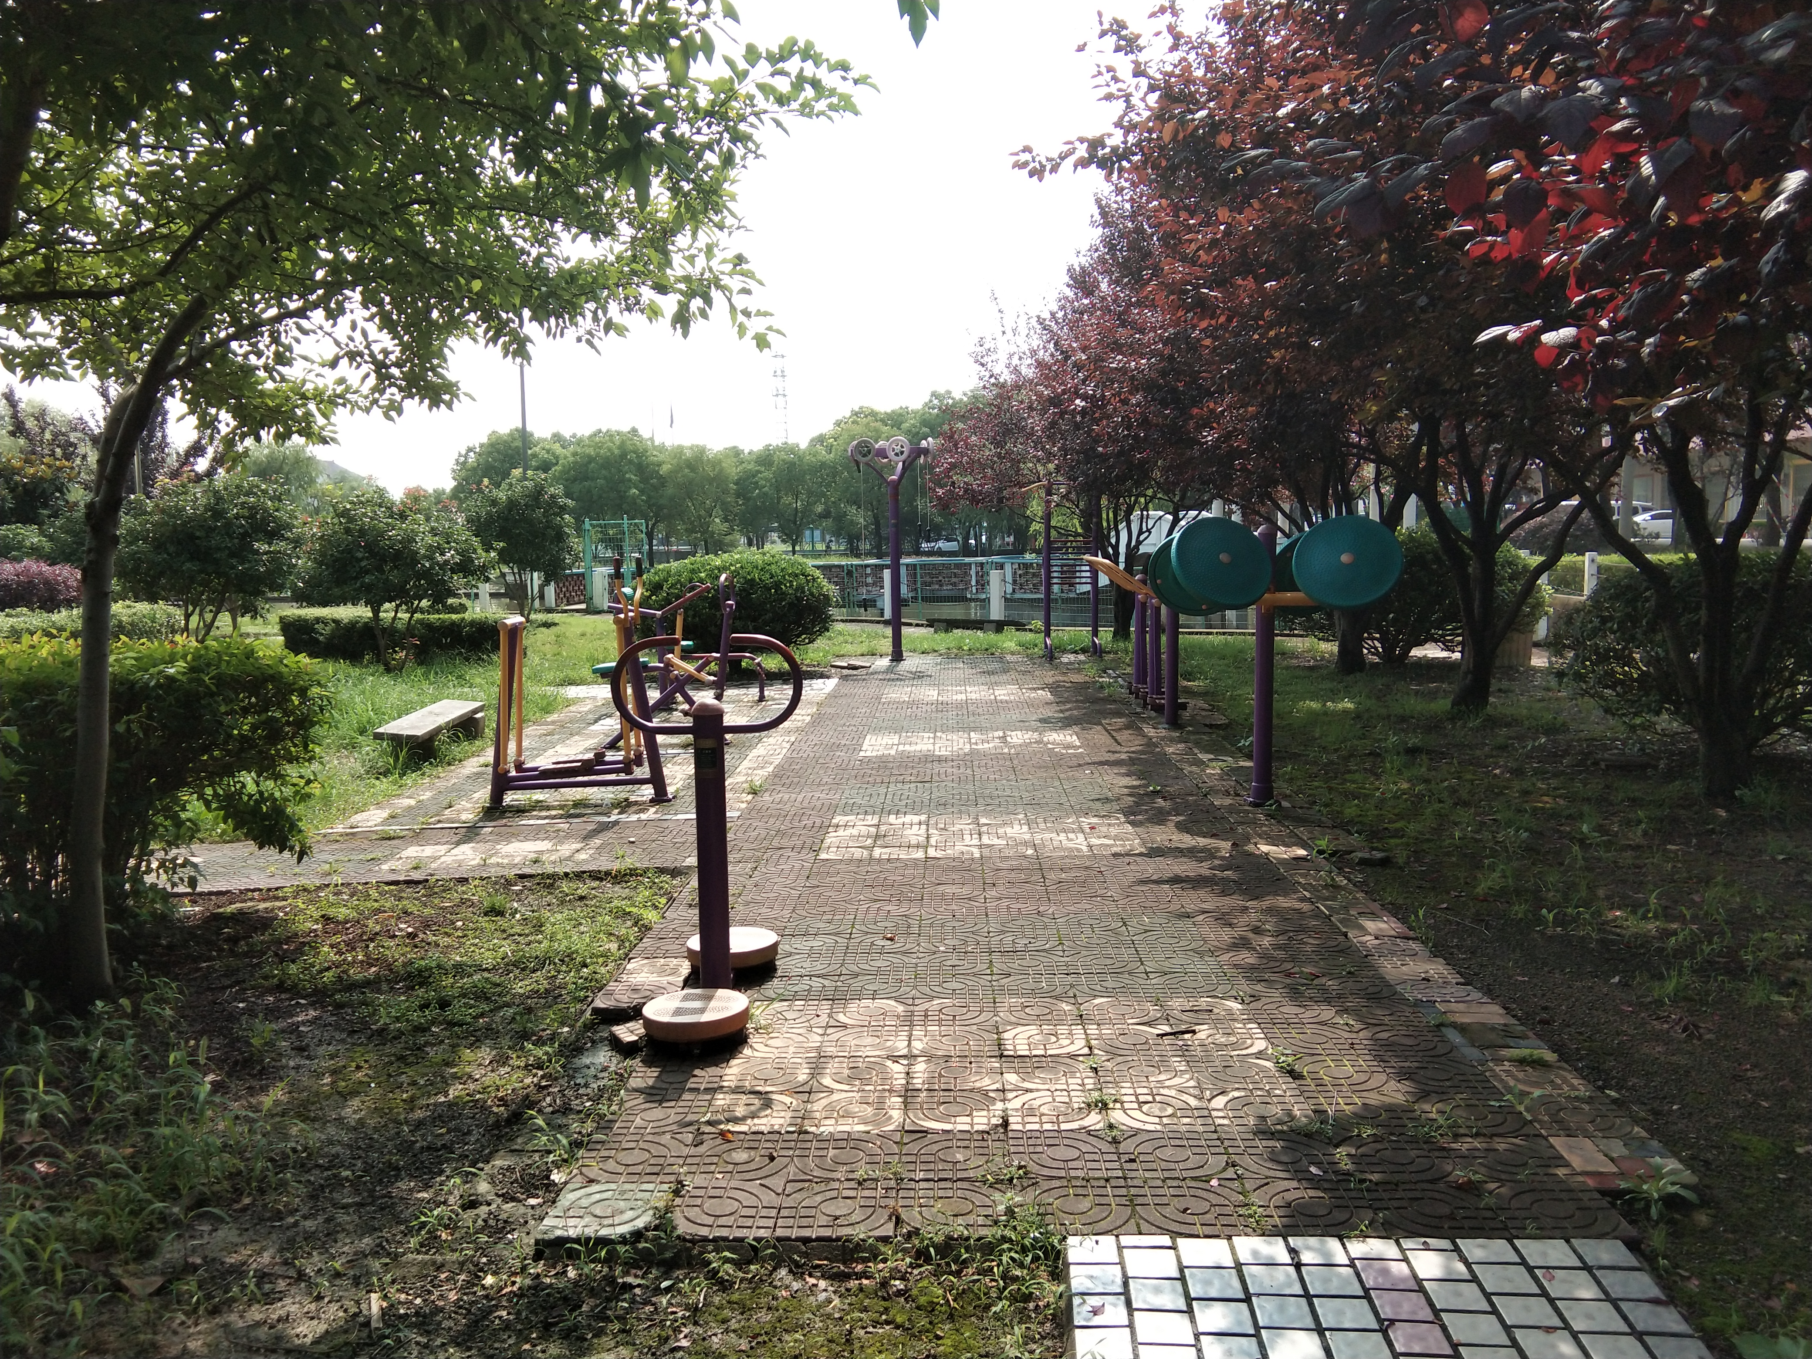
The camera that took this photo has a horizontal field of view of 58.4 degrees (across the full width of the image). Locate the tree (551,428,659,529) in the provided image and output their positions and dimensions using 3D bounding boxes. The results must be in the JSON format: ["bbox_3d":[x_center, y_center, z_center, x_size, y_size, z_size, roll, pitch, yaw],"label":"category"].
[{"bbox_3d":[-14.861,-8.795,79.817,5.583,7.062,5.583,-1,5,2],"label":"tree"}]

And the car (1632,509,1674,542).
[{"bbox_3d":[30.660,-6.218,66.000,4.450,1.470,1.800,0,5,7],"label":"car"}]

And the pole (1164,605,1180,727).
[{"bbox_3d":[1.942,-0.161,11.844,0.100,1.000,0.100,-1,5,2],"label":"pole"}]

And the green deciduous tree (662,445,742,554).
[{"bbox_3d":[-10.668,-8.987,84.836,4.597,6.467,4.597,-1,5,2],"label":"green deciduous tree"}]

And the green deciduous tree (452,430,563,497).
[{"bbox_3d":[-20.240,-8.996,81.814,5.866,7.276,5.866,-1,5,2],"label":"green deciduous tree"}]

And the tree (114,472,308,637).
[{"bbox_3d":[-9.738,-1.622,22.518,2.605,2.421,2.526,-1,5,2],"label":"tree"}]

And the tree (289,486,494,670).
[{"bbox_3d":[-5.814,-1.123,18.227,2.189,2.048,2.109,-1,5,2],"label":"tree"}]

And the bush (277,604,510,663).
[{"bbox_3d":[-6.368,-0.587,20.535,2.700,0.600,1.600,-1,5,2],"label":"bush"}]

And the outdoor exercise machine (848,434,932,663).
[{"bbox_3d":[-0.173,-1.486,18.622,0.948,2.542,0.850,-1,5,2],"label":"outdoor exercise machine"}]

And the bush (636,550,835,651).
[{"bbox_3d":[-1.857,-0.773,17.366,2.143,1.223,2.036,-1,5,2],"label":"bush"}]

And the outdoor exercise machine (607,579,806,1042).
[{"bbox_3d":[-0.570,0.425,4.782,0.560,1.111,1.030,-1,5,2],"label":"outdoor exercise machine"}]

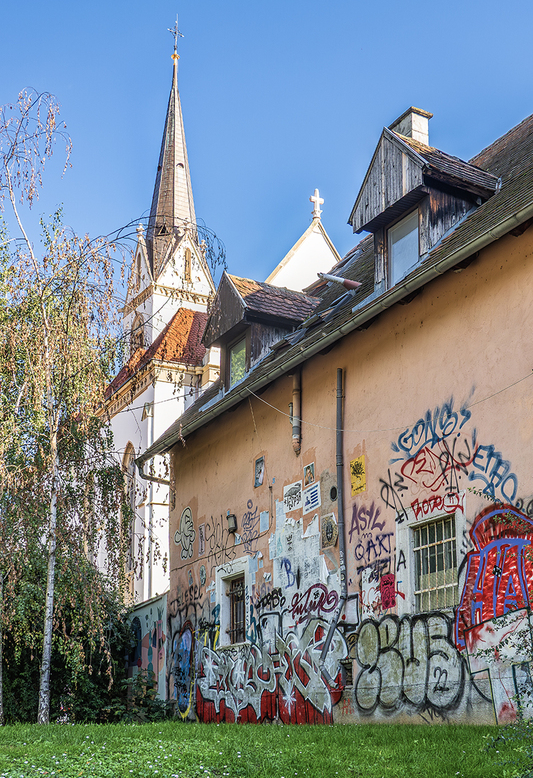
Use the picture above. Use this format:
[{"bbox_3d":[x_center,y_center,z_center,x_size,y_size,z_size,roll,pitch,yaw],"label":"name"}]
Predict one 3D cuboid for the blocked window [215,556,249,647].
[{"bbox_3d":[-0.516,3.843,15.890,0.250,1.483,1.324,9,-18,-28],"label":"blocked window"}]

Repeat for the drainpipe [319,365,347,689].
[{"bbox_3d":[0.977,1.983,13.259,0.140,4.651,0.729,9,-18,-28],"label":"drainpipe"}]

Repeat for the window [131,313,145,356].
[{"bbox_3d":[-5.913,-2.384,40.731,0.300,2.350,1.200,14,-25,-31],"label":"window"}]

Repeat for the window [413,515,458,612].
[{"bbox_3d":[2.181,2.243,11.330,0.150,1.107,0.889,9,-18,-28],"label":"window"}]

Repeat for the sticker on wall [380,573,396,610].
[{"bbox_3d":[1.642,2.732,11.970,0.010,0.424,0.292,9,-18,-28],"label":"sticker on wall"}]

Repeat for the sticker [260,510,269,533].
[{"bbox_3d":[-0.034,2.281,15.213,0.010,0.333,0.295,9,-18,-28],"label":"sticker"}]

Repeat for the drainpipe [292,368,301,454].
[{"bbox_3d":[0.500,0.368,14.580,0.120,1.501,0.115,9,-18,-28],"label":"drainpipe"}]

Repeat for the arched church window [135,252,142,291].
[{"bbox_3d":[-6.091,-5.577,42.285,0.200,1.950,0.500,14,-25,-31],"label":"arched church window"}]

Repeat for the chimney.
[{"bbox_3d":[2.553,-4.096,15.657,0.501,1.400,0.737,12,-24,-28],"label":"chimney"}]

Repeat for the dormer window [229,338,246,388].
[{"bbox_3d":[-0.455,-0.449,14.046,0.100,0.779,0.578,12,-24,-28],"label":"dormer window"}]

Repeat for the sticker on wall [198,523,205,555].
[{"bbox_3d":[-1.258,2.927,17.305,0.010,0.567,0.257,9,-18,-28],"label":"sticker on wall"}]

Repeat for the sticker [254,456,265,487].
[{"bbox_3d":[-0.102,1.175,12.556,0.010,0.400,0.231,12,-24,-28],"label":"sticker"}]

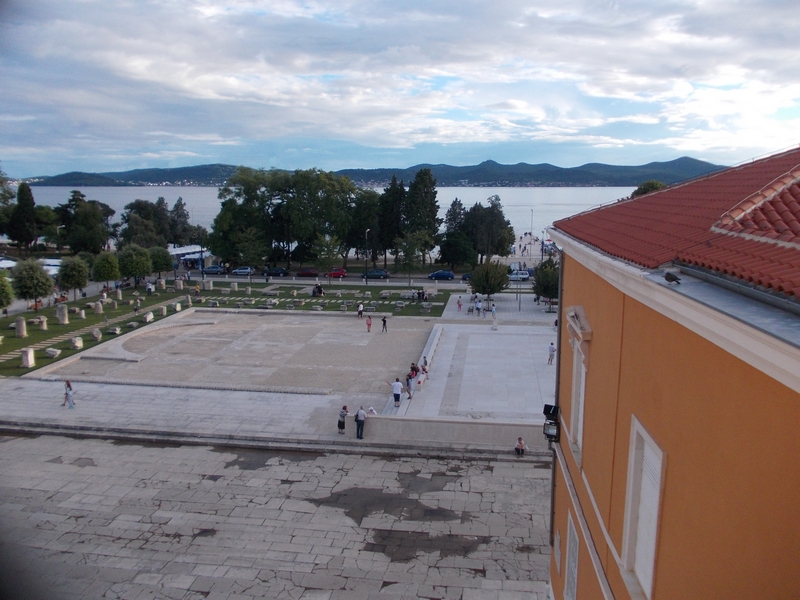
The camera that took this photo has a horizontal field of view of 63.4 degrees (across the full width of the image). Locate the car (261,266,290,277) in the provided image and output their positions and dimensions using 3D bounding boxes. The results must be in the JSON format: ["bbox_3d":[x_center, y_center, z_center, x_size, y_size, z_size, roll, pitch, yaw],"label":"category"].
[{"bbox_3d":[-20.005,-4.630,105.740,4.350,1.450,1.740,2,10,9],"label":"car"}]

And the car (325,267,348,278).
[{"bbox_3d":[-10.531,-4.473,105.581,3.700,1.460,1.660,2,10,9],"label":"car"}]

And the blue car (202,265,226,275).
[{"bbox_3d":[-30.811,-5.064,108.178,4.050,1.450,1.720,2,10,11],"label":"blue car"}]

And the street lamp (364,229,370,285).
[{"bbox_3d":[-4.718,-6.166,93.063,0.400,8.119,1.200,2,10,9],"label":"street lamp"}]

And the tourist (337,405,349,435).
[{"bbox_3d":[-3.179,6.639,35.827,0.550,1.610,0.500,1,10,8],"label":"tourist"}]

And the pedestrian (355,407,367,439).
[{"bbox_3d":[-2.026,6.391,33.780,0.550,1.794,0.450,4,11,22],"label":"pedestrian"}]

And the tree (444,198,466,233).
[{"bbox_3d":[10.734,-13.369,124.083,4.700,12.229,4.700,0,10,0],"label":"tree"}]

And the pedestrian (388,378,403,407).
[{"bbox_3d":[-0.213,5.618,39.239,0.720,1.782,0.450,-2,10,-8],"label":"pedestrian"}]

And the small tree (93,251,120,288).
[{"bbox_3d":[-38.607,-3.549,85.769,3.324,5.773,3.324,-5,11,-24],"label":"small tree"}]

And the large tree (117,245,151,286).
[{"bbox_3d":[-37.042,-4.722,91.166,4.307,6.196,4.307,-4,11,-22],"label":"large tree"}]

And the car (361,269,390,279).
[{"bbox_3d":[-3.786,-4.155,103.072,4.400,1.450,1.740,1,10,8],"label":"car"}]

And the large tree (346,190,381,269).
[{"bbox_3d":[-6.712,-13.157,119.370,6.640,14.610,6.640,0,10,0],"label":"large tree"}]

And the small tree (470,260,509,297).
[{"bbox_3d":[10.551,-1.727,75.925,4.340,6.080,4.340,0,10,0],"label":"small tree"}]

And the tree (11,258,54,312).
[{"bbox_3d":[-40.552,-1.632,70.782,4.200,6.001,4.200,0,10,0],"label":"tree"}]

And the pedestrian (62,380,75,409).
[{"bbox_3d":[-20.446,5.788,39.762,0.650,1.710,0.500,1,10,8],"label":"pedestrian"}]

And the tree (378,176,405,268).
[{"bbox_3d":[-1.516,-13.598,114.015,4.900,16.207,4.900,0,10,0],"label":"tree"}]

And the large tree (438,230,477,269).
[{"bbox_3d":[9.941,-8.542,112.489,6.580,7.055,6.580,1,10,5],"label":"large tree"}]

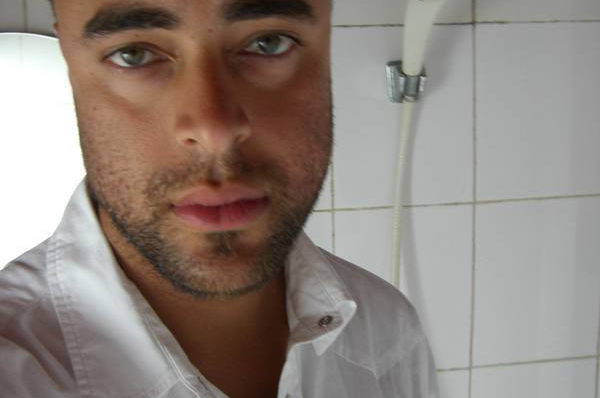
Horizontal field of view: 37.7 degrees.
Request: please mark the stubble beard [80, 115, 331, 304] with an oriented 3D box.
[{"bbox_3d":[-0.047,-0.002,0.443,0.132,0.091,0.083,-4,6,-7],"label":"stubble beard"}]

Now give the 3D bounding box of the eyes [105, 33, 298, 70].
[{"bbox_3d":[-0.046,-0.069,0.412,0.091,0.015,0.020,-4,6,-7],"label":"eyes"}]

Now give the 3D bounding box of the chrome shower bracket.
[{"bbox_3d":[0.142,-0.155,1.172,0.047,0.056,0.055,-3,12,-4],"label":"chrome shower bracket"}]

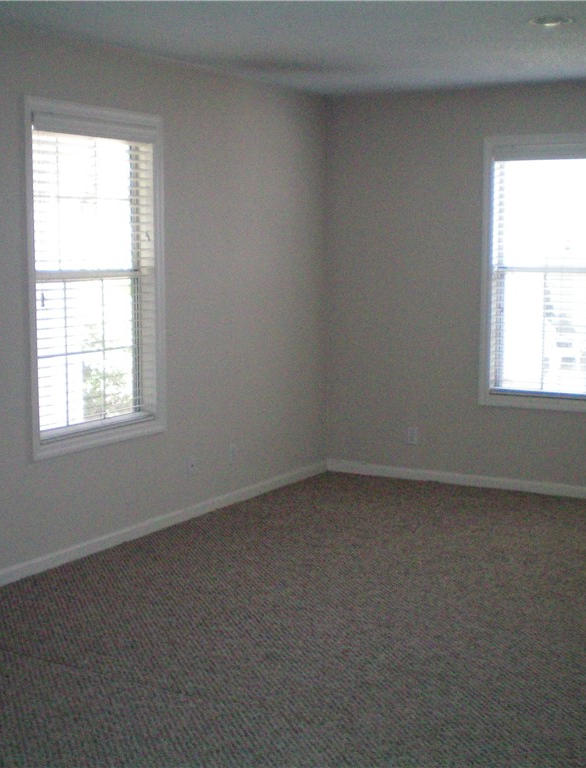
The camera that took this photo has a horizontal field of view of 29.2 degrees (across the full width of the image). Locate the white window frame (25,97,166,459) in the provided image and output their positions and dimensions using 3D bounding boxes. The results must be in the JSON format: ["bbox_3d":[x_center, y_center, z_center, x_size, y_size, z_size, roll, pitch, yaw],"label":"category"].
[{"bbox_3d":[-0.936,-0.499,5.303,0.110,1.580,0.975,4,8,30],"label":"white window frame"}]

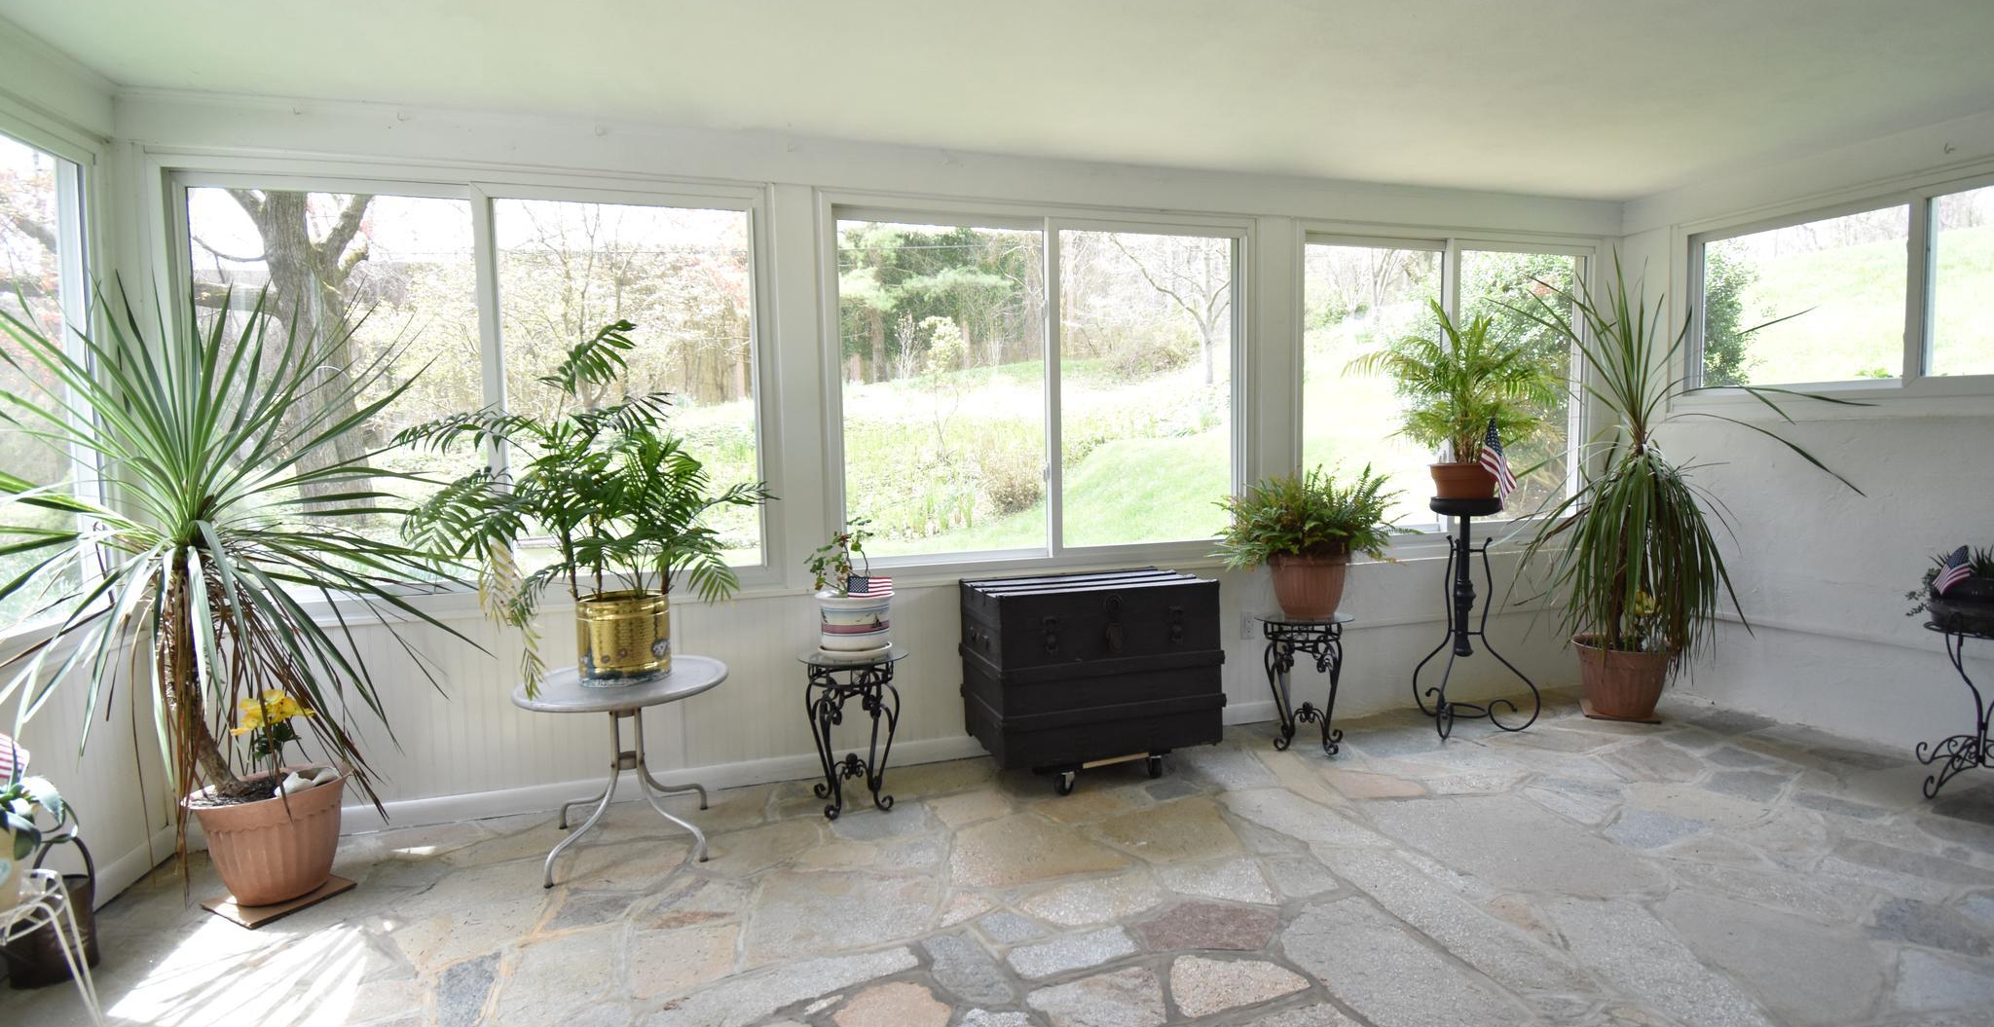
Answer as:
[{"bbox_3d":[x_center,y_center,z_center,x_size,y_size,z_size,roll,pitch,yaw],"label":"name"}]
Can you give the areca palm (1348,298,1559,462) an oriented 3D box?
[{"bbox_3d":[1.811,-0.476,3.314,0.757,0.746,0.689,-2,3,-15],"label":"areca palm"}]

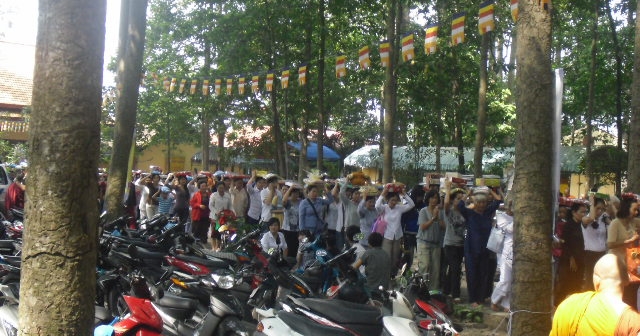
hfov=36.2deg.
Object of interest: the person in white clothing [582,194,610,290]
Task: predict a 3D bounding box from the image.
[{"bbox_3d":[3.505,1.066,12.400,0.450,1.570,0.360,1,0,-20],"label":"person in white clothing"}]

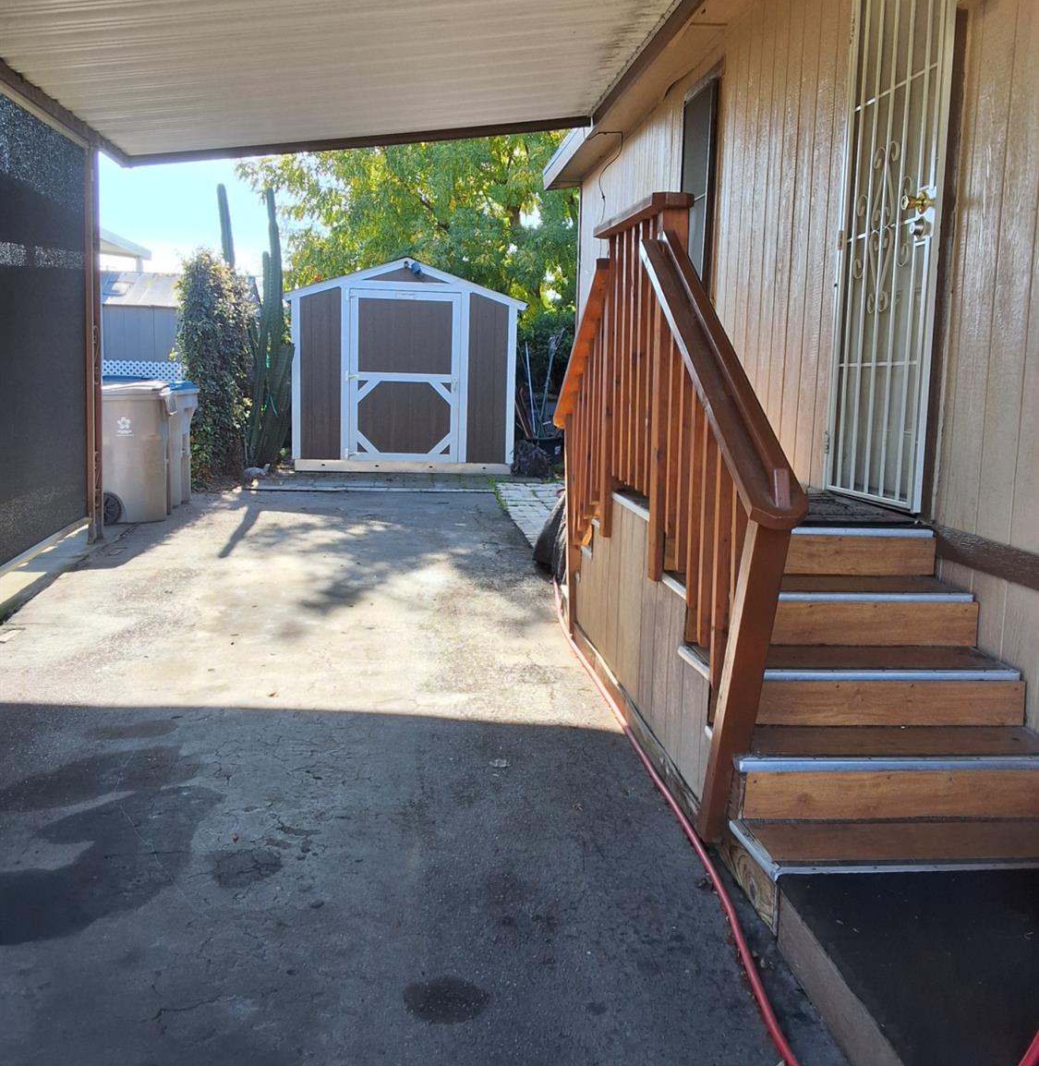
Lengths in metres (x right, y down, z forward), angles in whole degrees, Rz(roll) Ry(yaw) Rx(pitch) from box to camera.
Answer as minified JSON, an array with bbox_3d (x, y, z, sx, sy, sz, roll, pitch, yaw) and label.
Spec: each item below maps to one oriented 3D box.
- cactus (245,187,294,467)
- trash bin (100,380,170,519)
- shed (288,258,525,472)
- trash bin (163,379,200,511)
[{"bbox_3d":[-2.686,-2.189,12.040,0.520,2.954,0.500,0,8,-6],"label":"cactus"},{"bbox_3d":[-3.091,-0.643,8.790,0.750,1.070,0.650,-1,8,-12],"label":"trash bin"},{"bbox_3d":[-1.451,-2.034,13.729,2.660,2.370,2.750,0,8,-9],"label":"shed"},{"bbox_3d":[-3.204,-0.801,9.792,0.750,1.070,0.650,0,8,-7],"label":"trash bin"}]

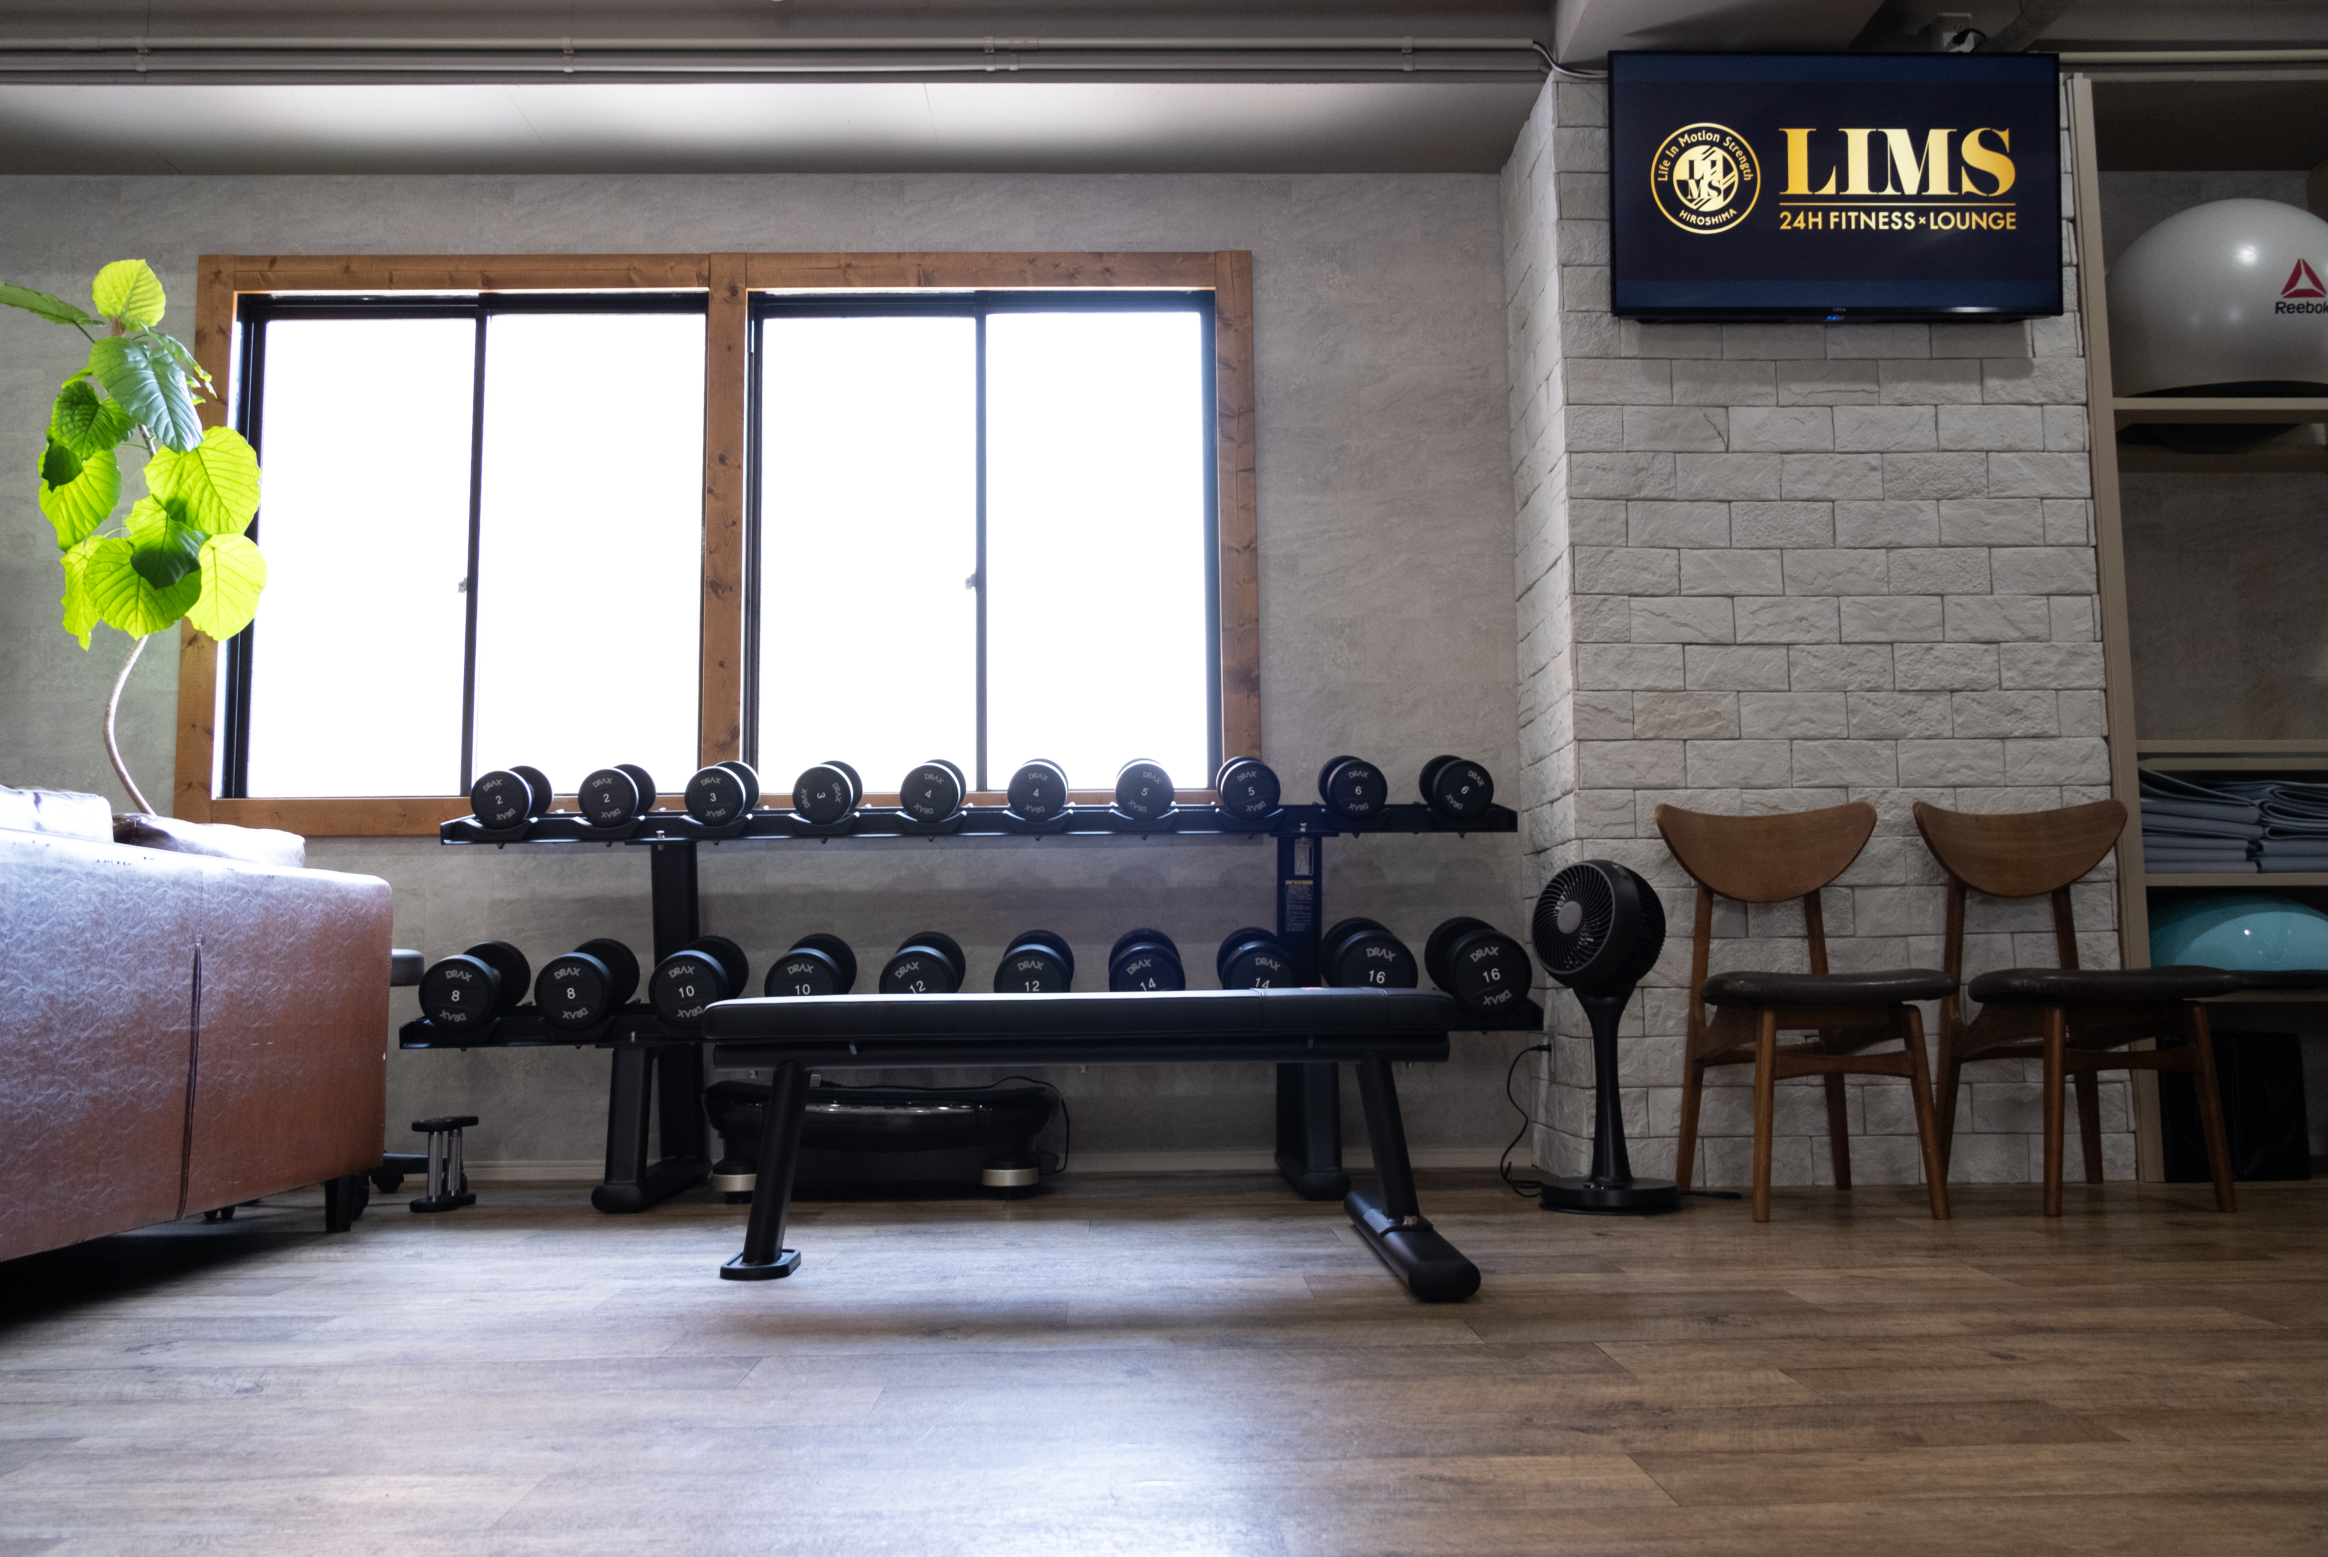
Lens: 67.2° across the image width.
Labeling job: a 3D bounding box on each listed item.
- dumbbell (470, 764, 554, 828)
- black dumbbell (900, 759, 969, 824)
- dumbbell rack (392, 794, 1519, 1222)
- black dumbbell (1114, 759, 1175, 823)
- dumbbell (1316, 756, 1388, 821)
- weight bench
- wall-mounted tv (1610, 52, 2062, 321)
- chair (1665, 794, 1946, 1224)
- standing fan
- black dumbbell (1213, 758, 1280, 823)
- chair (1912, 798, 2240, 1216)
[{"bbox_3d":[-1.426,0.040,3.844,0.130,0.130,0.147,0,4,-1],"label":"dumbbell"},{"bbox_3d":[-0.506,0.029,3.877,0.130,0.130,0.168,0,4,-1],"label":"black dumbbell"},{"bbox_3d":[-0.360,0.441,3.607,2.155,0.805,0.600,-1,-6,-1],"label":"dumbbell rack"},{"bbox_3d":[-0.042,0.024,3.894,0.130,0.130,0.178,0,4,-1],"label":"black dumbbell"},{"bbox_3d":[0.421,0.019,3.911,0.130,0.130,0.188,0,4,-1],"label":"dumbbell"},{"bbox_3d":[-0.122,0.534,2.691,1.155,0.413,0.700,-1,-6,-1],"label":"weight bench"},{"bbox_3d":[1.430,-1.262,3.763,0.967,0.561,0.080,0,-1,-1],"label":"wall-mounted tv"},{"bbox_3d":[1.185,0.409,3.279,0.465,0.760,0.495,-1,-6,-1],"label":"chair"},{"bbox_3d":[0.813,0.475,3.291,0.272,0.640,0.272,4,-8,-38],"label":"standing fan"},{"bbox_3d":[0.178,0.019,3.650,0.120,0.120,0.175,-1,4,-1],"label":"black dumbbell"},{"bbox_3d":[1.702,0.406,3.307,0.465,0.760,0.495,-1,-6,-1],"label":"chair"}]

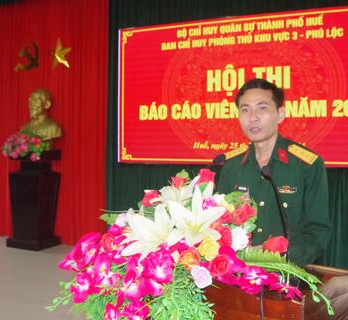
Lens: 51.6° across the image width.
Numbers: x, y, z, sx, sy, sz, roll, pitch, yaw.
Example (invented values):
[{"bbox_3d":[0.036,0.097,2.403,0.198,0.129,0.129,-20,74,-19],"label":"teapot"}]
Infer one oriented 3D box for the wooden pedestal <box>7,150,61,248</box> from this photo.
[{"bbox_3d":[-1.935,0.530,4.960,0.535,1.330,0.440,1,2,20],"label":"wooden pedestal"}]

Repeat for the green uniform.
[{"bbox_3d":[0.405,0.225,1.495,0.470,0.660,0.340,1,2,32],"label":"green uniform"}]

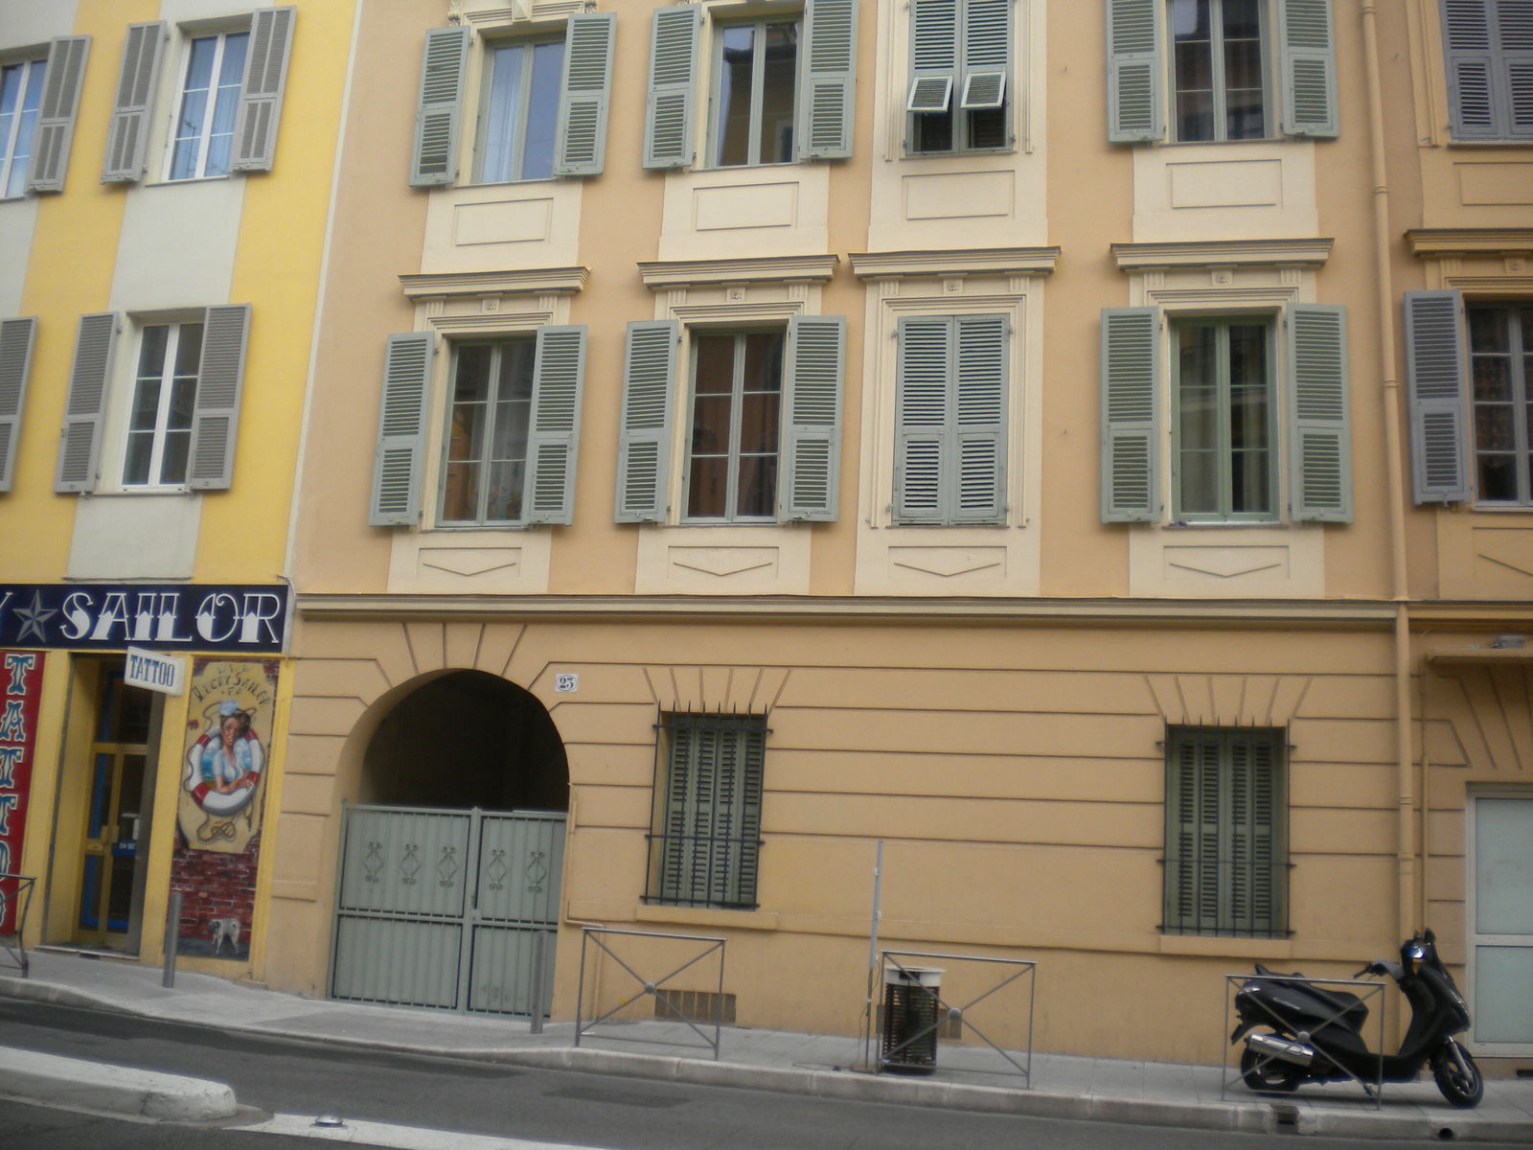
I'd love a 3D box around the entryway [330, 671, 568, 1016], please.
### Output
[{"bbox_3d":[-3.167,2.639,15.661,2.490,3.355,0.500,0,-12,13],"label":"entryway"}]

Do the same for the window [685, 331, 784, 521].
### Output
[{"bbox_3d":[-0.310,-1.531,15.815,1.050,2.070,0.120,0,-12,13],"label":"window"}]

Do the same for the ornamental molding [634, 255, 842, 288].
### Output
[{"bbox_3d":[-0.281,-3.007,15.437,2.050,0.207,0.220,0,-11,13],"label":"ornamental molding"}]

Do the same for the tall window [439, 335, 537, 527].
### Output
[{"bbox_3d":[-2.854,-1.473,15.982,1.030,1.980,0.140,0,-11,13],"label":"tall window"}]

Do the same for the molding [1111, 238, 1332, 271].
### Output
[{"bbox_3d":[4.217,-2.953,14.388,2.018,0.207,0.220,0,-11,13],"label":"molding"}]

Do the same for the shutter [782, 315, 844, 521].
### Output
[{"bbox_3d":[0.465,-1.518,14.966,0.527,2.070,0.055,1,-11,10],"label":"shutter"}]

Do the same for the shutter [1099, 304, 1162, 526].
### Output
[{"bbox_3d":[3.362,-1.485,14.292,0.527,2.070,0.055,0,-12,15],"label":"shutter"}]

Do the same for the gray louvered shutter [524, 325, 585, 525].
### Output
[{"bbox_3d":[-2.113,-1.520,15.559,0.527,2.070,0.055,1,-11,10],"label":"gray louvered shutter"}]

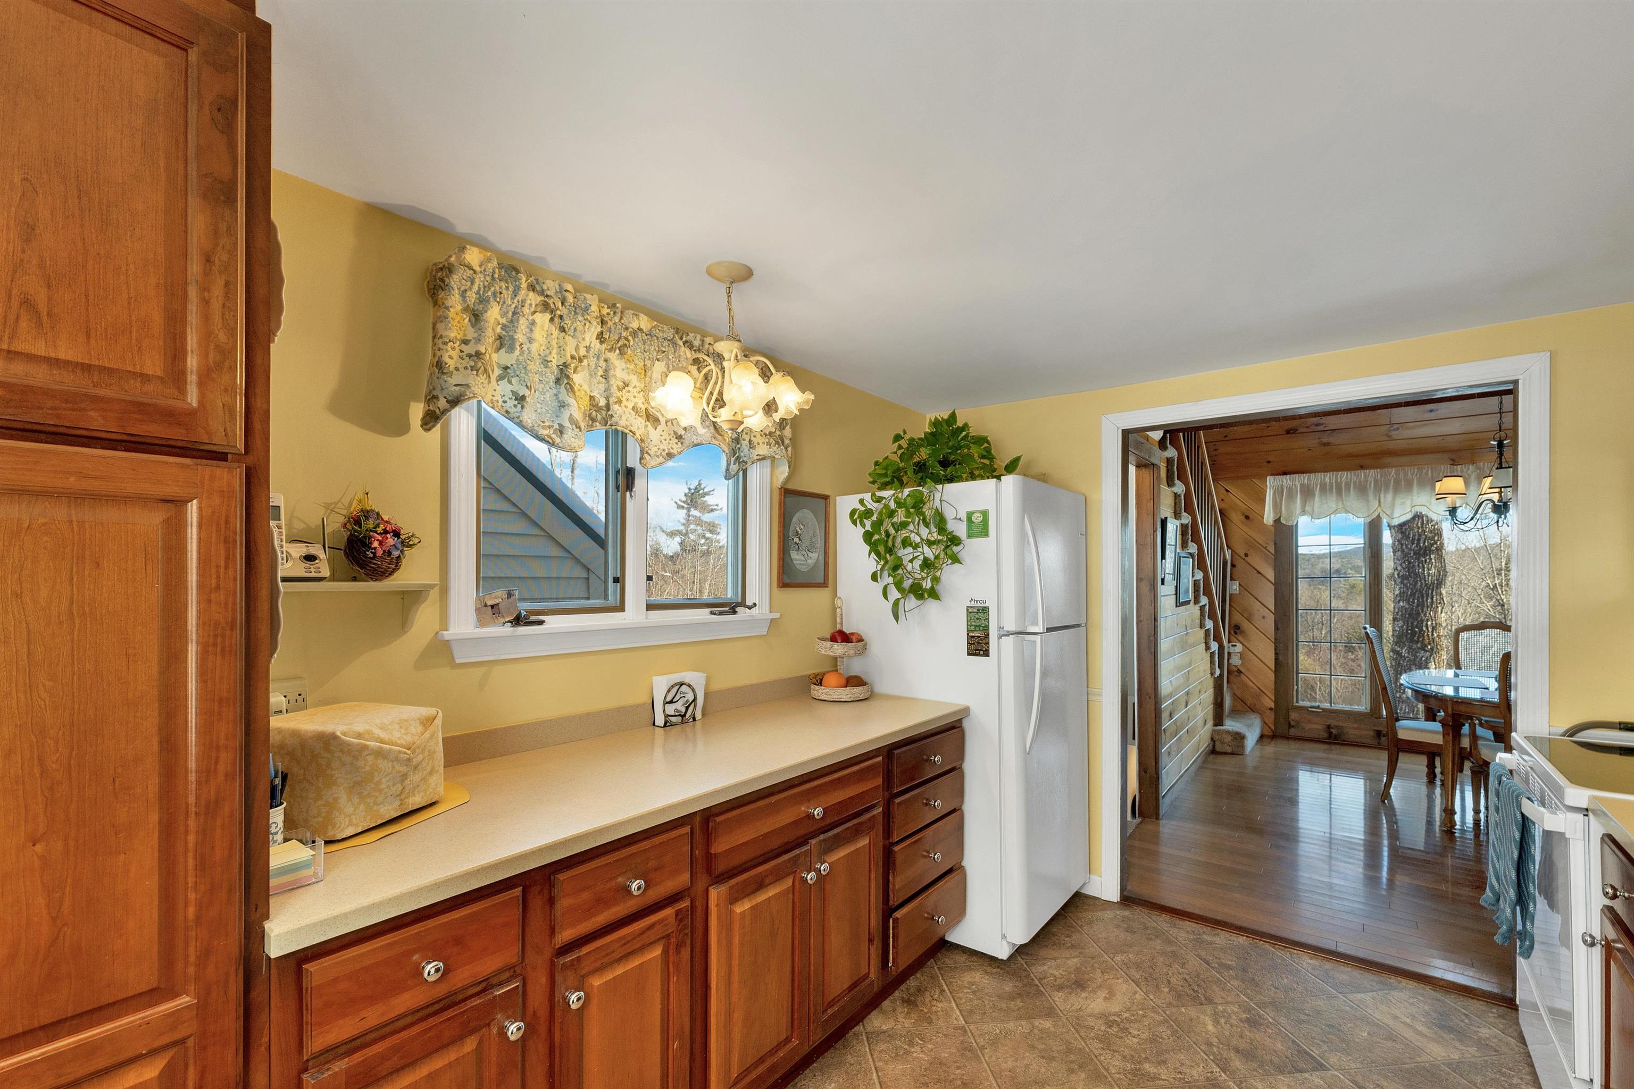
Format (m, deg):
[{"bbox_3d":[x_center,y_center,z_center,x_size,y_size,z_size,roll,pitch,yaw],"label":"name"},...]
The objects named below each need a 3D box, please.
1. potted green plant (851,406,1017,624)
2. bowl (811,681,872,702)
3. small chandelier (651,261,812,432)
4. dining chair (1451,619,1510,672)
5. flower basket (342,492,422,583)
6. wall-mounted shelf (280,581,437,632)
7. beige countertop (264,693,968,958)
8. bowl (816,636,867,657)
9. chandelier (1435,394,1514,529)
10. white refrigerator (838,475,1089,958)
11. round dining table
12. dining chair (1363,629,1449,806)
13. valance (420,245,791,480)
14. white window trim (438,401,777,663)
[{"bbox_3d":[0.516,-0.126,2.688,0.680,0.880,0.500,-1,-3,41],"label":"potted green plant"},{"bbox_3d":[0.100,0.579,2.560,0.245,0.060,0.245,0,-2,0],"label":"bowl"},{"bbox_3d":[-0.237,-0.535,1.750,0.450,0.455,0.450,0,-2,0],"label":"small chandelier"},{"bbox_3d":[4.765,1.106,4.404,0.542,1.108,0.611,-2,-3,40],"label":"dining chair"},{"bbox_3d":[-0.988,-0.014,1.440,0.140,0.200,0.155,-1,-3,41],"label":"flower basket"},{"bbox_3d":[-1.053,0.145,1.385,0.202,0.122,0.340,-2,-3,40],"label":"wall-mounted shelf"},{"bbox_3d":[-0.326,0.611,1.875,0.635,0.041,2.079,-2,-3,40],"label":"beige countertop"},{"bbox_3d":[0.105,0.430,2.631,0.207,0.062,0.207,1,-3,0],"label":"bowl"},{"bbox_3d":[4.224,-0.517,3.944,0.571,0.830,0.571,-2,-3,40],"label":"chandelier"},{"bbox_3d":[0.664,0.664,2.885,0.882,1.770,0.744,-2,-3,40],"label":"white refrigerator"},{"bbox_3d":[4.295,1.247,3.813,1.182,0.763,1.576,-2,-3,40],"label":"round dining table"},{"bbox_3d":[3.800,1.050,3.950,0.500,1.070,0.580,2,-3,-44],"label":"dining chair"},{"bbox_3d":[-0.539,-0.472,1.997,0.120,0.460,1.245,-1,-3,41],"label":"valance"},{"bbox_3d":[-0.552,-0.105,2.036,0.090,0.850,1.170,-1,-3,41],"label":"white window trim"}]

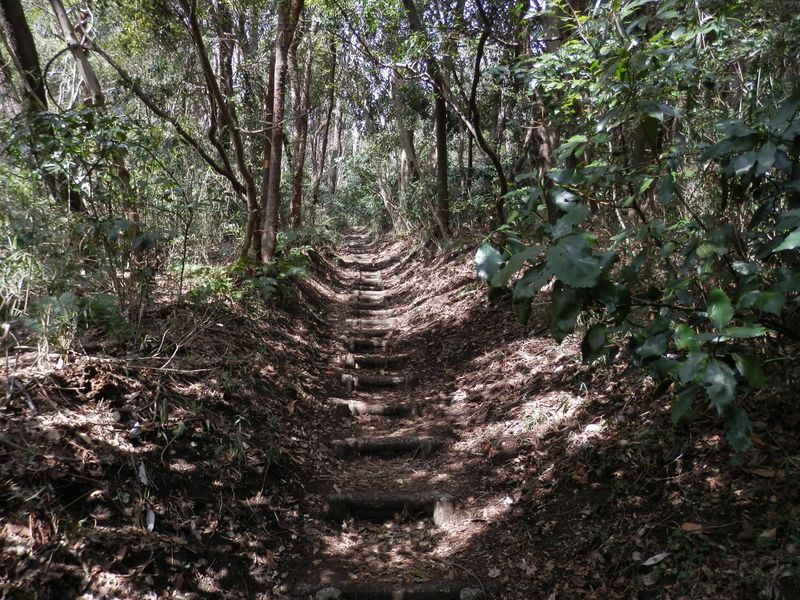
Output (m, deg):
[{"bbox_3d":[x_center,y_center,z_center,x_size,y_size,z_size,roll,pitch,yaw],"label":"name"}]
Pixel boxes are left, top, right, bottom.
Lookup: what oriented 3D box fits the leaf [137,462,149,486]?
[{"bbox_3d":[-1.263,0.858,2.850,0.045,0.124,0.015,-10,-34,-30],"label":"leaf"}]

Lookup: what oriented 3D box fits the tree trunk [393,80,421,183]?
[{"bbox_3d":[0.180,-4.611,16.000,0.460,3.100,0.460,-6,-1,0],"label":"tree trunk"}]

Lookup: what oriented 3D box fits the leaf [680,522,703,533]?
[{"bbox_3d":[1.211,0.945,2.400,0.083,0.012,0.050,-7,14,32],"label":"leaf"}]

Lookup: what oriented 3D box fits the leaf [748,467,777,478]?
[{"bbox_3d":[1.629,0.776,2.600,0.050,0.012,0.102,-25,14,-35],"label":"leaf"}]

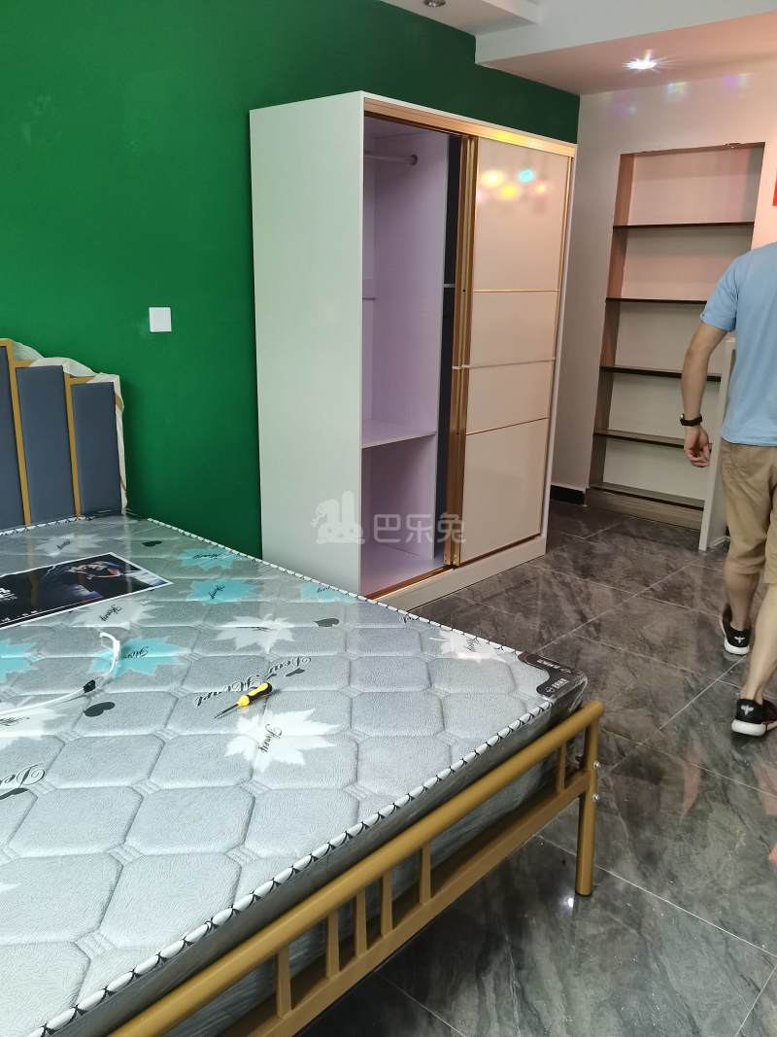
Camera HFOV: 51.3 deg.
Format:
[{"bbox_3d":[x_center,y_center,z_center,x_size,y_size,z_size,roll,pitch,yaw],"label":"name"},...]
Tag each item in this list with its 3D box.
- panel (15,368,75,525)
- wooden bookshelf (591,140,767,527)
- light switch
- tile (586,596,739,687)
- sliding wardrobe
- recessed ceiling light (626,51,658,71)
[{"bbox_3d":[-1.162,-0.223,2.738,0.040,0.580,0.155,15,22,40],"label":"panel"},{"bbox_3d":[1.665,-1.004,4.710,0.800,2.080,0.210,15,22,40],"label":"wooden bookshelf"},{"bbox_3d":[-0.840,-0.733,2.993,0.010,0.088,0.088,15,22,40],"label":"light switch"},{"bbox_3d":[1.160,0.478,3.341,0.600,0.010,0.600,15,22,40],"label":"tile"},{"bbox_3d":[0.149,-0.691,3.708,0.612,1.990,1.401,16,22,41],"label":"sliding wardrobe"},{"bbox_3d":[1.259,-2.257,4.023,0.100,0.030,0.100,15,22,40],"label":"recessed ceiling light"}]

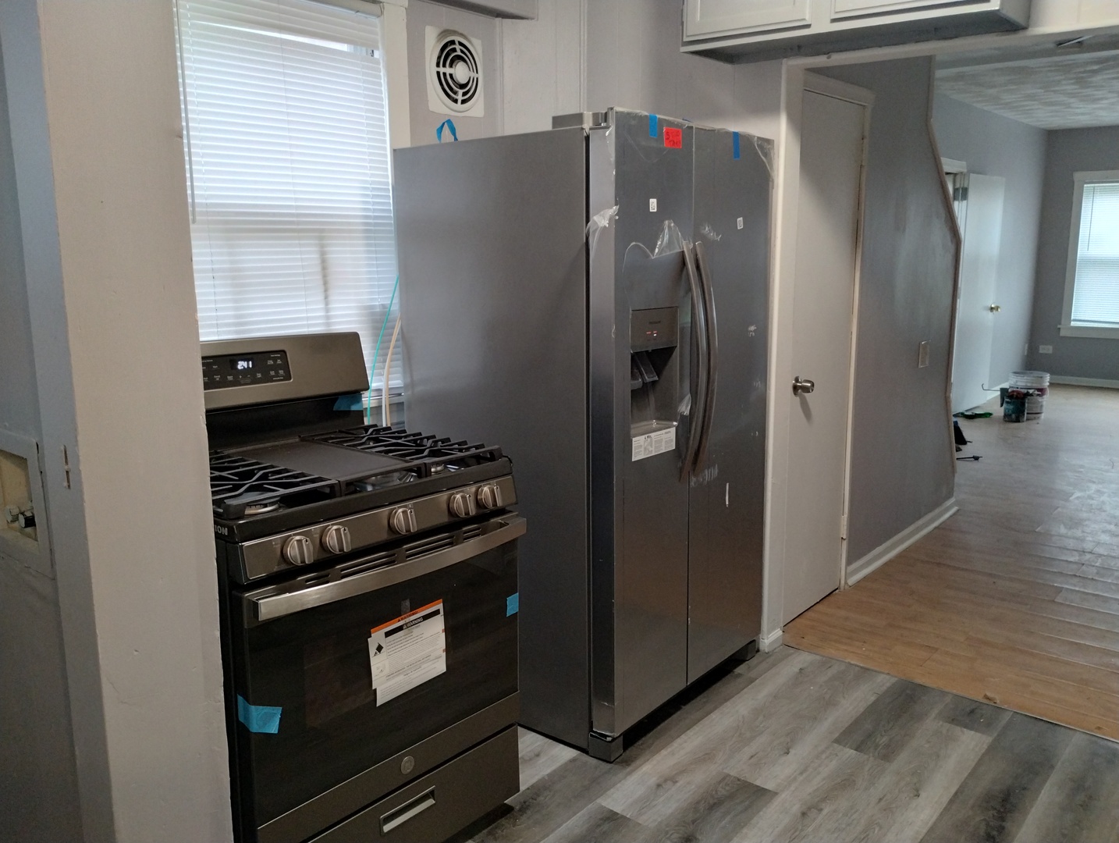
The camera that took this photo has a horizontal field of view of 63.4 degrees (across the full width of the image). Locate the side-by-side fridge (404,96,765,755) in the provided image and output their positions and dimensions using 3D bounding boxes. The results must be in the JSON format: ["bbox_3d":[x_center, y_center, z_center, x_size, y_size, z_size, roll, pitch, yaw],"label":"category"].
[{"bbox_3d":[0.120,-0.006,2.992,0.888,1.775,0.897,8,13,38],"label":"side-by-side fridge"}]

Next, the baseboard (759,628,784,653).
[{"bbox_3d":[0.777,0.799,3.332,0.042,0.058,0.105,8,14,39],"label":"baseboard"}]

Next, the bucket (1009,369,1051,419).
[{"bbox_3d":[4.039,-0.218,7.822,0.300,0.370,0.300,5,12,27],"label":"bucket"}]

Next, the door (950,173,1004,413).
[{"bbox_3d":[3.668,-1.102,7.963,0.040,2.030,0.839,10,15,43],"label":"door"}]

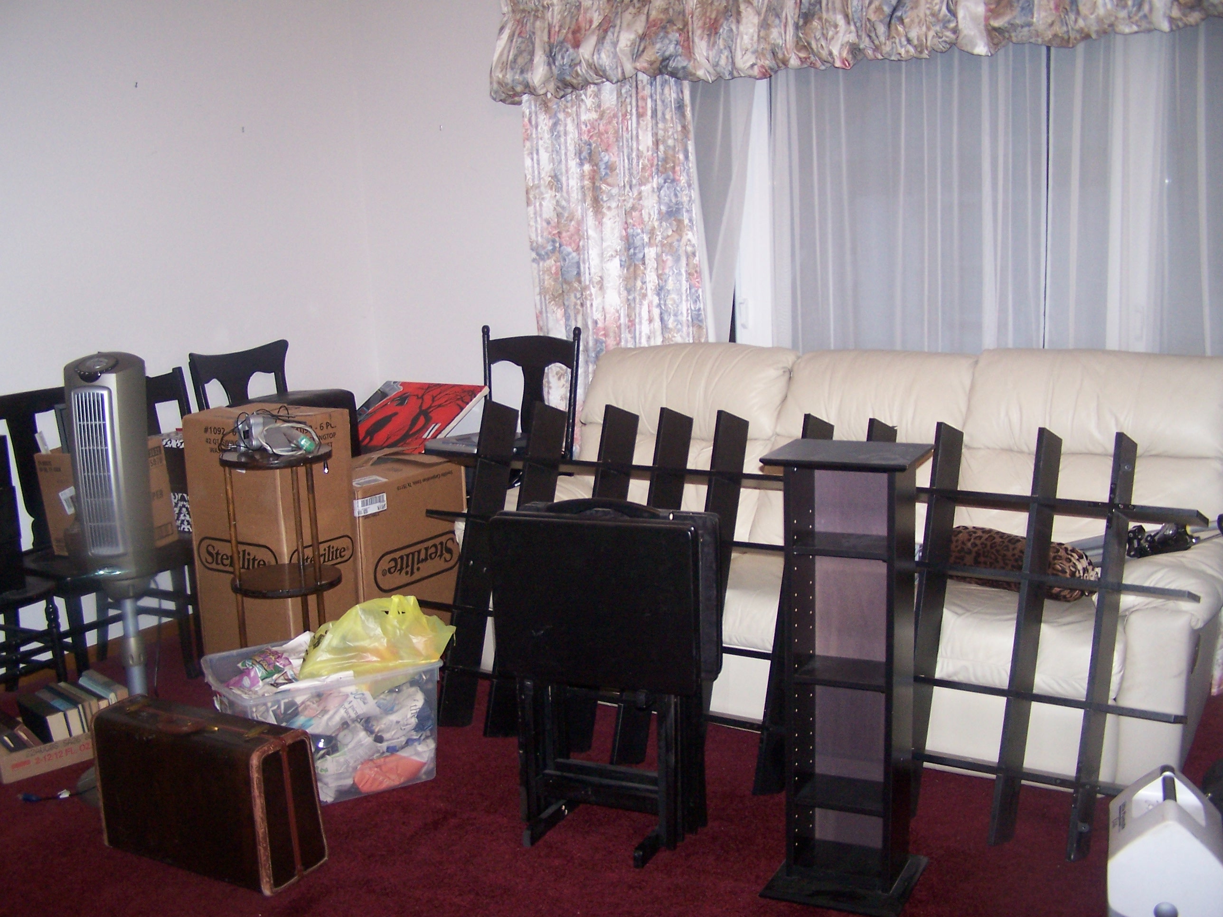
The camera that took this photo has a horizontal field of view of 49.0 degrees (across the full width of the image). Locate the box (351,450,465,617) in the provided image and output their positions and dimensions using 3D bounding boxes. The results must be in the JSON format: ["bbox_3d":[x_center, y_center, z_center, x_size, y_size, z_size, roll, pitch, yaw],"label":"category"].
[{"bbox_3d":[-0.793,0.319,4.476,0.370,0.570,0.500,5,12,32],"label":"box"}]

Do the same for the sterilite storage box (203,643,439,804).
[{"bbox_3d":[-0.729,0.652,3.404,0.495,0.303,0.440,-8,12,-29],"label":"sterilite storage box"}]

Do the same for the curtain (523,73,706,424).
[{"bbox_3d":[0.000,-0.497,4.576,0.750,2.050,0.120,5,13,34],"label":"curtain"}]

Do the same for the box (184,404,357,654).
[{"bbox_3d":[-1.033,0.263,4.150,0.379,0.815,0.323,5,13,34],"label":"box"}]

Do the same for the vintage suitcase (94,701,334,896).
[{"bbox_3d":[-0.897,0.724,2.977,0.505,0.328,0.182,4,12,30],"label":"vintage suitcase"}]

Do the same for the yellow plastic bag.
[{"bbox_3d":[-0.593,0.442,3.424,0.290,0.170,0.250,-8,12,-28],"label":"yellow plastic bag"}]

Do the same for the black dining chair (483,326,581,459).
[{"bbox_3d":[-0.360,0.052,4.707,0.440,0.985,0.460,4,12,30],"label":"black dining chair"}]

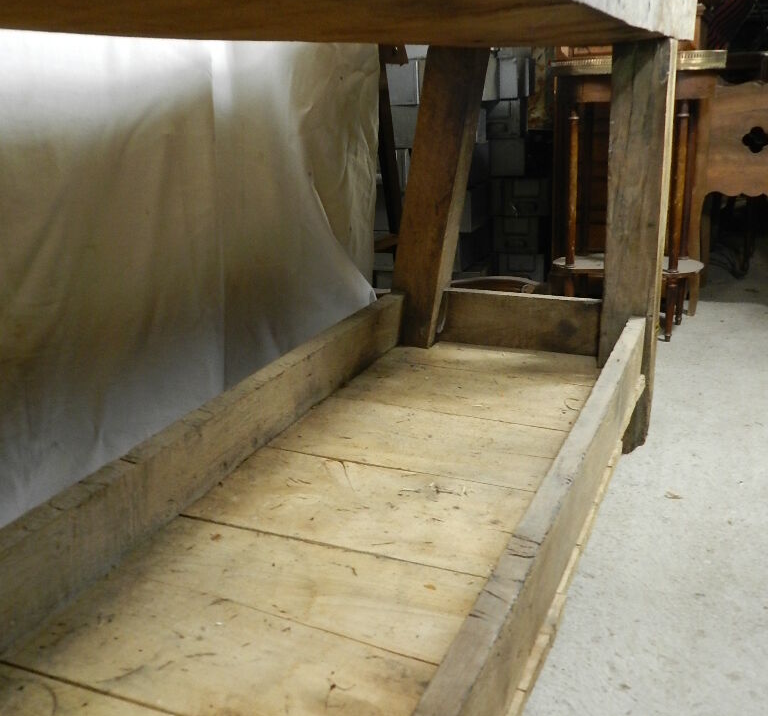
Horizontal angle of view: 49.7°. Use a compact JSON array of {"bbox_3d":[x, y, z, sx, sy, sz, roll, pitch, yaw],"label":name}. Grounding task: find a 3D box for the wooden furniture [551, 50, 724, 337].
[{"bbox_3d":[0.679,-0.445,2.294,0.418,0.743,0.254,6,20,23],"label":"wooden furniture"}]

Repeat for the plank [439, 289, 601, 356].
[{"bbox_3d":[0.277,-0.075,1.701,0.351,0.115,0.027,6,20,23],"label":"plank"}]

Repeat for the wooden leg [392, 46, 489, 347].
[{"bbox_3d":[0.102,-0.260,1.708,0.095,0.713,0.097,16,24,19],"label":"wooden leg"}]

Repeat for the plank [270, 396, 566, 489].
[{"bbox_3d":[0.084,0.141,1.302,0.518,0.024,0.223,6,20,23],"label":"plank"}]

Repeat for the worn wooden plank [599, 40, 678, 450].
[{"bbox_3d":[0.472,-0.195,1.563,0.094,0.752,0.103,6,20,23],"label":"worn wooden plank"}]

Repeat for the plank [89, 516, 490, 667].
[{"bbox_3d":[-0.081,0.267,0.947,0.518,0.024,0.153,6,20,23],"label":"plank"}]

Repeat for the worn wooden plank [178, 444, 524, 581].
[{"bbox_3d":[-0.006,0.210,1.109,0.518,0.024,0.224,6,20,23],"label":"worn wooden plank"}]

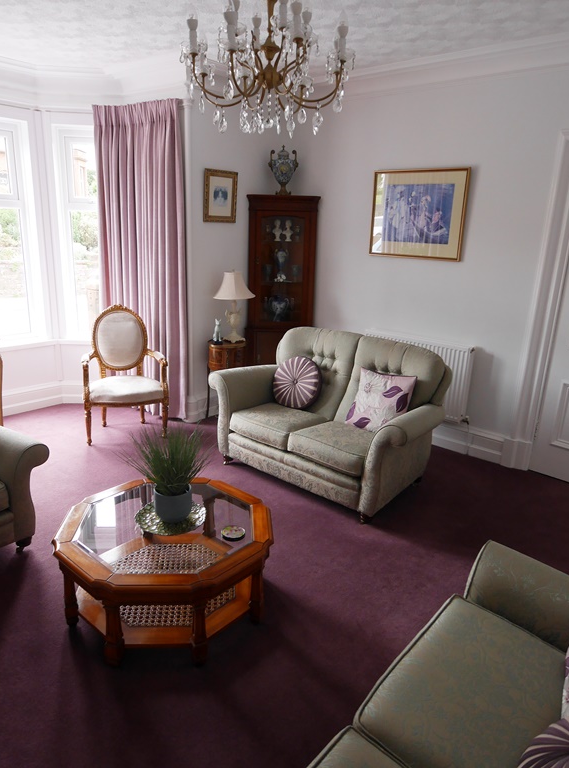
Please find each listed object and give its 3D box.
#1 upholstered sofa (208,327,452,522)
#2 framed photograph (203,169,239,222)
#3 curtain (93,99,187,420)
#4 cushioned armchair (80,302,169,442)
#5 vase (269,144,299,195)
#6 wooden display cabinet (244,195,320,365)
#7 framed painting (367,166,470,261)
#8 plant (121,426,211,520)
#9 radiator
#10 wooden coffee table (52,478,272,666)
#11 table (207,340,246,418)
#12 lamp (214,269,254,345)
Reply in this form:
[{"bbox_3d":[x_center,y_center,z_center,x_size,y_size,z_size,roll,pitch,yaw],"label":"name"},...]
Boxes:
[{"bbox_3d":[0.323,0.165,3.576,1.544,0.933,0.864,16,21,39],"label":"upholstered sofa"},{"bbox_3d":[-0.510,-1.493,4.249,0.032,0.390,0.341,16,21,39],"label":"framed photograph"},{"bbox_3d":[-1.177,-0.952,4.478,0.797,2.535,0.184,9,17,21],"label":"curtain"},{"bbox_3d":[-1.271,-0.102,4.188,0.640,0.992,0.576,-4,17,-20],"label":"cushioned armchair"},{"bbox_3d":[-0.025,-1.814,4.556,0.253,0.419,0.176,1,16,-4],"label":"vase"},{"bbox_3d":[-0.049,-0.729,4.933,0.656,1.875,0.416,1,16,-4],"label":"wooden display cabinet"},{"bbox_3d":[1.021,-1.307,4.105,0.774,0.650,0.030,14,20,36],"label":"framed painting"},{"bbox_3d":[-0.517,0.389,2.352,0.378,0.413,0.378,2,16,-1],"label":"plant"},{"bbox_3d":[1.027,-0.059,4.284,0.928,0.592,0.096,16,21,39],"label":"radiator"},{"bbox_3d":[-0.508,0.777,2.341,0.837,0.378,0.837,16,21,39],"label":"wooden coffee table"},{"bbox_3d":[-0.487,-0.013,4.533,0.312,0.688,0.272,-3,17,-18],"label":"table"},{"bbox_3d":[-0.421,-0.630,4.394,0.341,0.579,0.341,-3,17,-18],"label":"lamp"}]

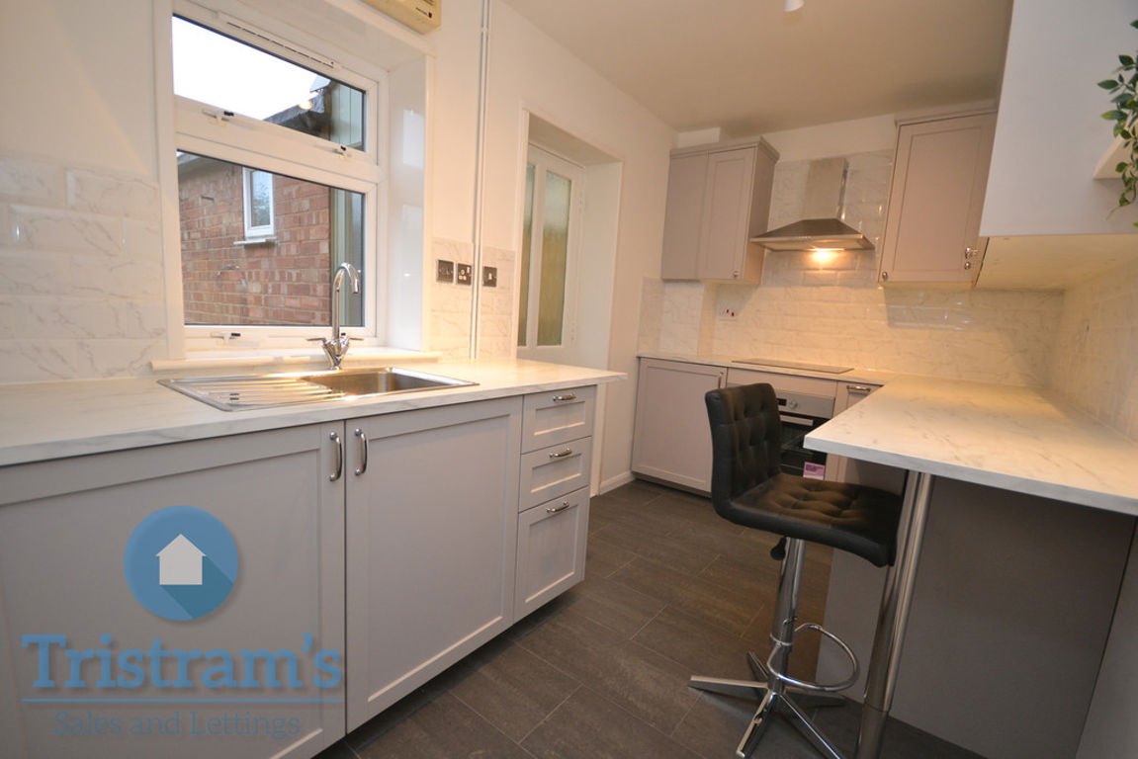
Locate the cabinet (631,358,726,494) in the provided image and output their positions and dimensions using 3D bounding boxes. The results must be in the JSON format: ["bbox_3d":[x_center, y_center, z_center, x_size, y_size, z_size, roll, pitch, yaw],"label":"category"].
[{"bbox_3d":[0.887,0.277,3.359,0.600,0.800,0.600,9,10,38],"label":"cabinet"}]

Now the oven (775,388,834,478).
[{"bbox_3d":[1.335,0.340,2.960,0.595,0.595,0.570,9,10,38],"label":"oven"}]

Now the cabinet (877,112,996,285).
[{"bbox_3d":[1.984,-0.917,2.559,0.400,0.800,0.370,9,10,38],"label":"cabinet"}]

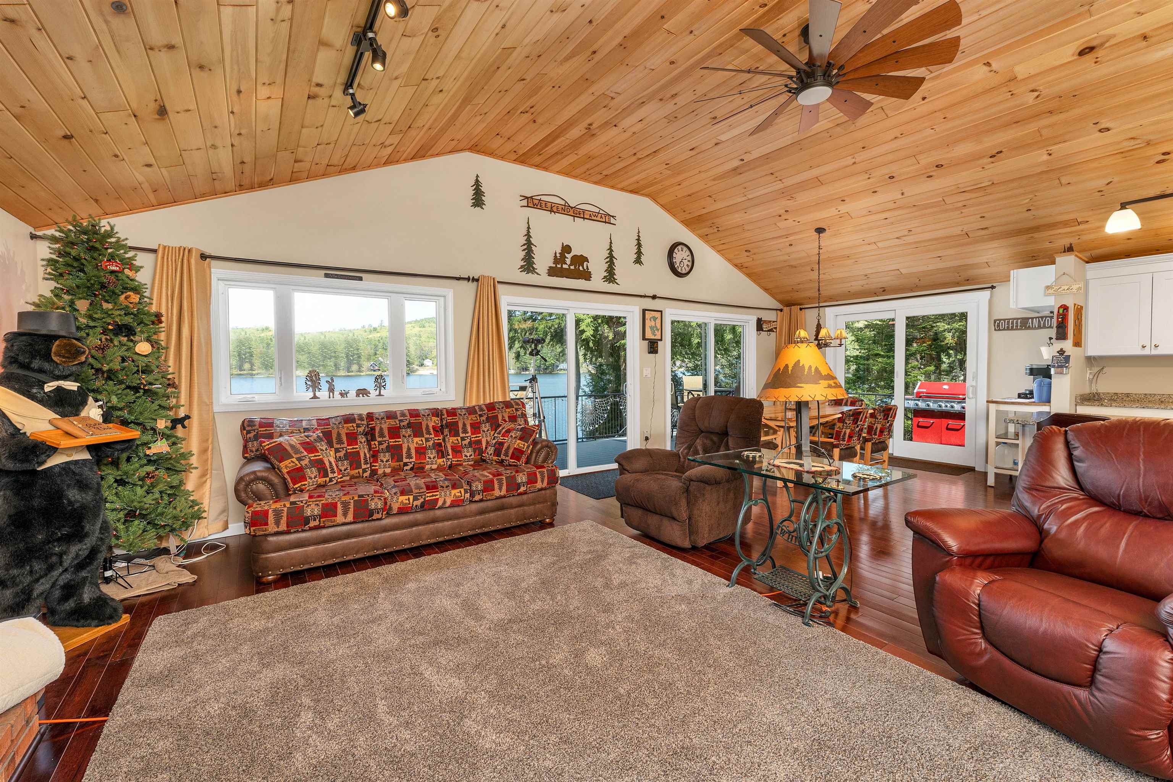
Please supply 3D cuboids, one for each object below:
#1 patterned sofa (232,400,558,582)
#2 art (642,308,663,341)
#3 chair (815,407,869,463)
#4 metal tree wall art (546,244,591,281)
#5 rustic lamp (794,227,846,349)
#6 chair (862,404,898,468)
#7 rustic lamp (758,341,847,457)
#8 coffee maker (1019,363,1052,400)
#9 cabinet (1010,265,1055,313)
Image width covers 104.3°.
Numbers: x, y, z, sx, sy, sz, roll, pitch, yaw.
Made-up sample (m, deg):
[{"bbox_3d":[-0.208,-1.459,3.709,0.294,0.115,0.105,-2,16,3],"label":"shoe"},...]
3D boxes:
[{"bbox_3d":[-1.414,0.672,3.731,2.230,0.980,0.960,-3,4,-32],"label":"patterned sofa"},{"bbox_3d":[0.900,-0.884,6.105,0.359,0.415,0.025,-3,4,-34],"label":"art"},{"bbox_3d":[2.603,0.607,4.874,0.570,0.880,0.620,-3,4,-32],"label":"chair"},{"bbox_3d":[-0.187,-1.522,5.351,0.619,0.413,0.020,-3,4,-34],"label":"metal tree wall art"},{"bbox_3d":[2.941,-1.281,5.752,0.660,1.500,0.660,-3,4,-36],"label":"rustic lamp"},{"bbox_3d":[3.129,0.570,5.179,0.580,0.900,0.620,-3,4,-36],"label":"chair"},{"bbox_3d":[1.208,0.082,2.518,0.455,0.694,0.455,-3,4,-36],"label":"rustic lamp"},{"bbox_3d":[4.899,-0.089,4.909,0.240,0.390,0.330,-3,4,-36],"label":"coffee maker"},{"bbox_3d":[4.865,-1.065,4.866,0.930,0.390,0.340,-3,4,-36],"label":"cabinet"}]

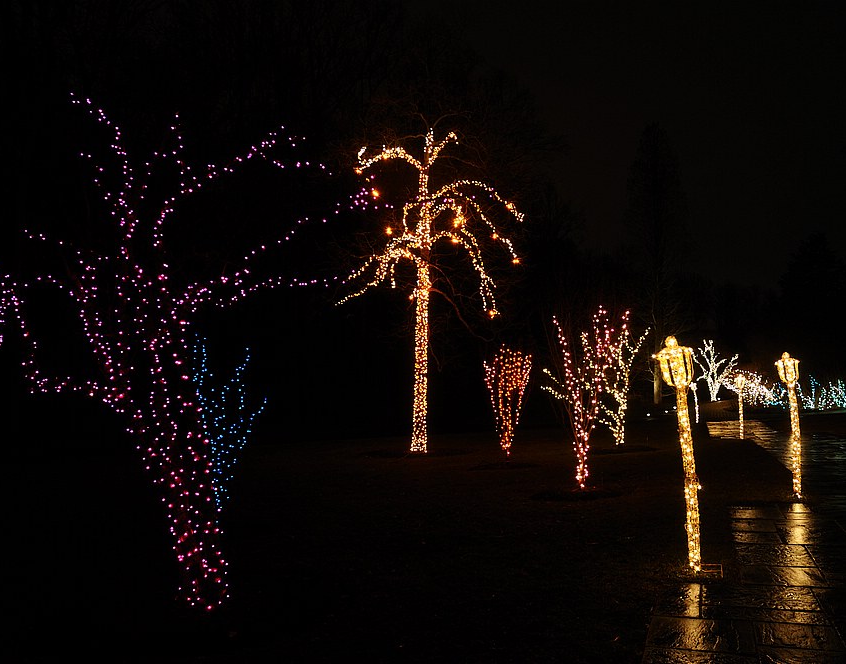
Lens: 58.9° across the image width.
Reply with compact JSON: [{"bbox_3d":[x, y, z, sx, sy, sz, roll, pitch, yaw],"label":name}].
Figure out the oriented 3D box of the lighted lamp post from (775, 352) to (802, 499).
[{"bbox_3d":[5.528,1.405,11.322,0.370,2.192,0.363,-1,-5,0],"label":"lighted lamp post"}]

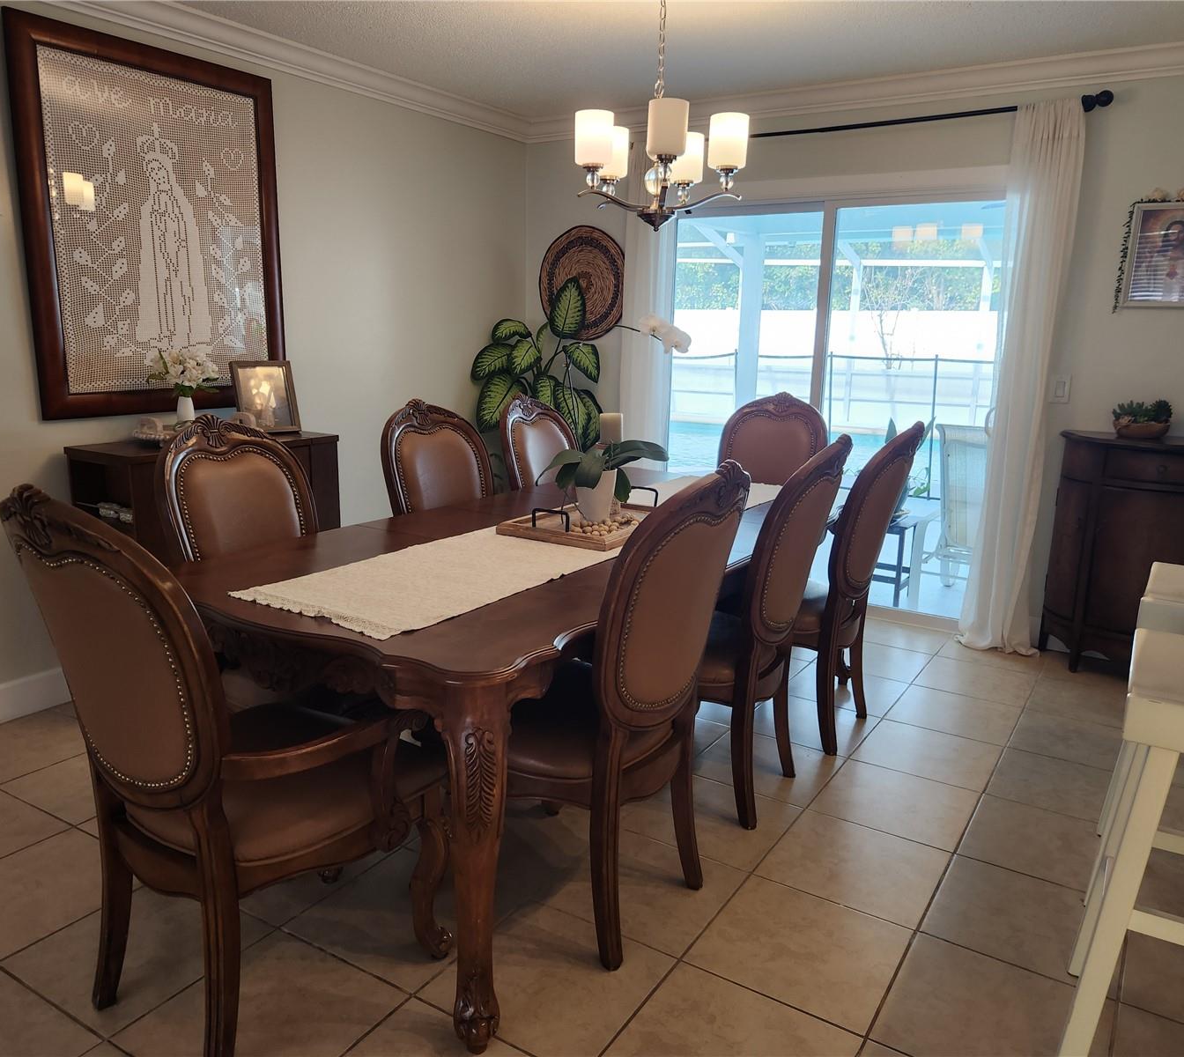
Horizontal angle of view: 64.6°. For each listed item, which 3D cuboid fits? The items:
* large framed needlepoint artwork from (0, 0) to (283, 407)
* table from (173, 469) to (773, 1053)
[{"bbox_3d":[-1.596,-1.092,3.492,0.040,1.290,1.030,8,14,31],"label":"large framed needlepoint artwork"},{"bbox_3d":[-0.022,0.360,3.010,1.183,0.759,2.452,8,14,31],"label":"table"}]

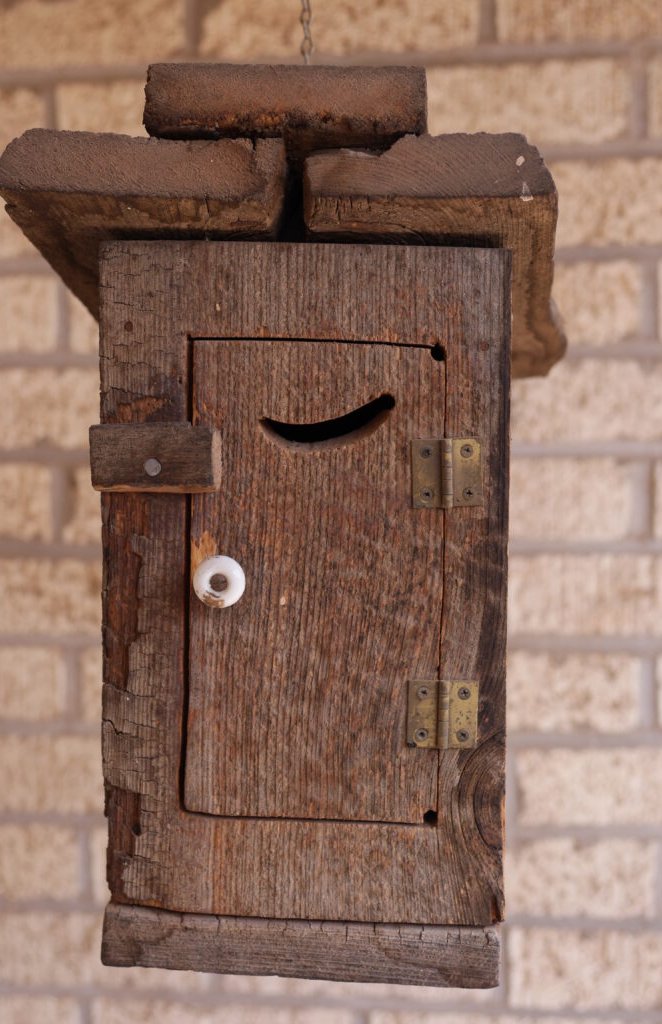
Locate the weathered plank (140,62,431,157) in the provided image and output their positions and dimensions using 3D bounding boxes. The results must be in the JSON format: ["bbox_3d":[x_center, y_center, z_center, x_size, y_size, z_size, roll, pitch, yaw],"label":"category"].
[{"bbox_3d":[-0.005,-0.123,0.618,0.098,0.024,0.215,2,-11,6],"label":"weathered plank"}]

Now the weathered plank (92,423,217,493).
[{"bbox_3d":[-0.065,-0.020,0.550,0.045,0.025,0.016,1,8,6],"label":"weathered plank"}]

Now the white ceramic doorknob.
[{"bbox_3d":[-0.042,0.026,0.554,0.020,0.020,0.016,1,8,6],"label":"white ceramic doorknob"}]

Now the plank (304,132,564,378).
[{"bbox_3d":[0.049,-0.099,0.617,0.090,0.022,0.219,0,-11,7],"label":"plank"}]

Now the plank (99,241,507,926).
[{"bbox_3d":[-0.009,0.028,0.570,0.152,0.257,0.022,1,8,6],"label":"plank"}]

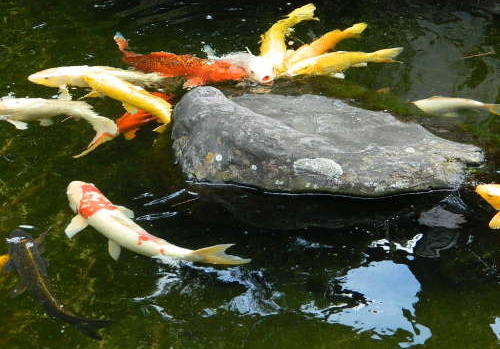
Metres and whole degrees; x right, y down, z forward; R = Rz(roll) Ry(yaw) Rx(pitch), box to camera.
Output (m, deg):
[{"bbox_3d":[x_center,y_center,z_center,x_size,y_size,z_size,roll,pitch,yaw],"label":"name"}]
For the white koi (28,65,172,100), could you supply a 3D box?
[{"bbox_3d":[-0.397,-0.239,3.974,0.406,0.100,0.218,4,28,7],"label":"white koi"}]

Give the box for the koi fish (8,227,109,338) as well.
[{"bbox_3d":[-0.410,0.234,3.084,0.169,0.110,0.462,-14,31,-25],"label":"koi fish"}]

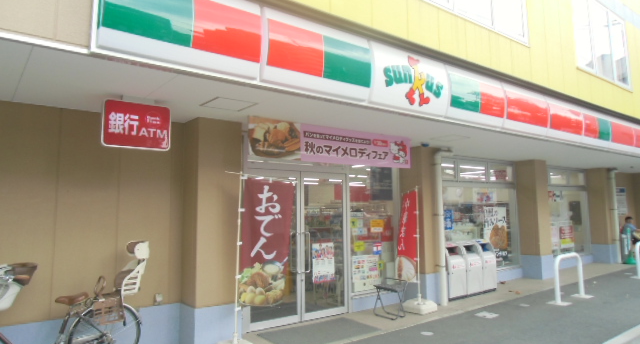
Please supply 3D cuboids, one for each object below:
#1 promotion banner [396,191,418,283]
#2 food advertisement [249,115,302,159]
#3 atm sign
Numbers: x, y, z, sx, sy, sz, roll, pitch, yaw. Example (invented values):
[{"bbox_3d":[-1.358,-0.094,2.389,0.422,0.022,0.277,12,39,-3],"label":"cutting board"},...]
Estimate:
[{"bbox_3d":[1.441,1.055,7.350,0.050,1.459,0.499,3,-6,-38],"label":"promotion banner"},{"bbox_3d":[-0.511,-0.383,5.165,0.729,0.456,0.040,3,-6,-38],"label":"food advertisement"},{"bbox_3d":[-1.701,-0.418,4.104,0.571,0.409,0.100,3,-6,-38],"label":"atm sign"}]

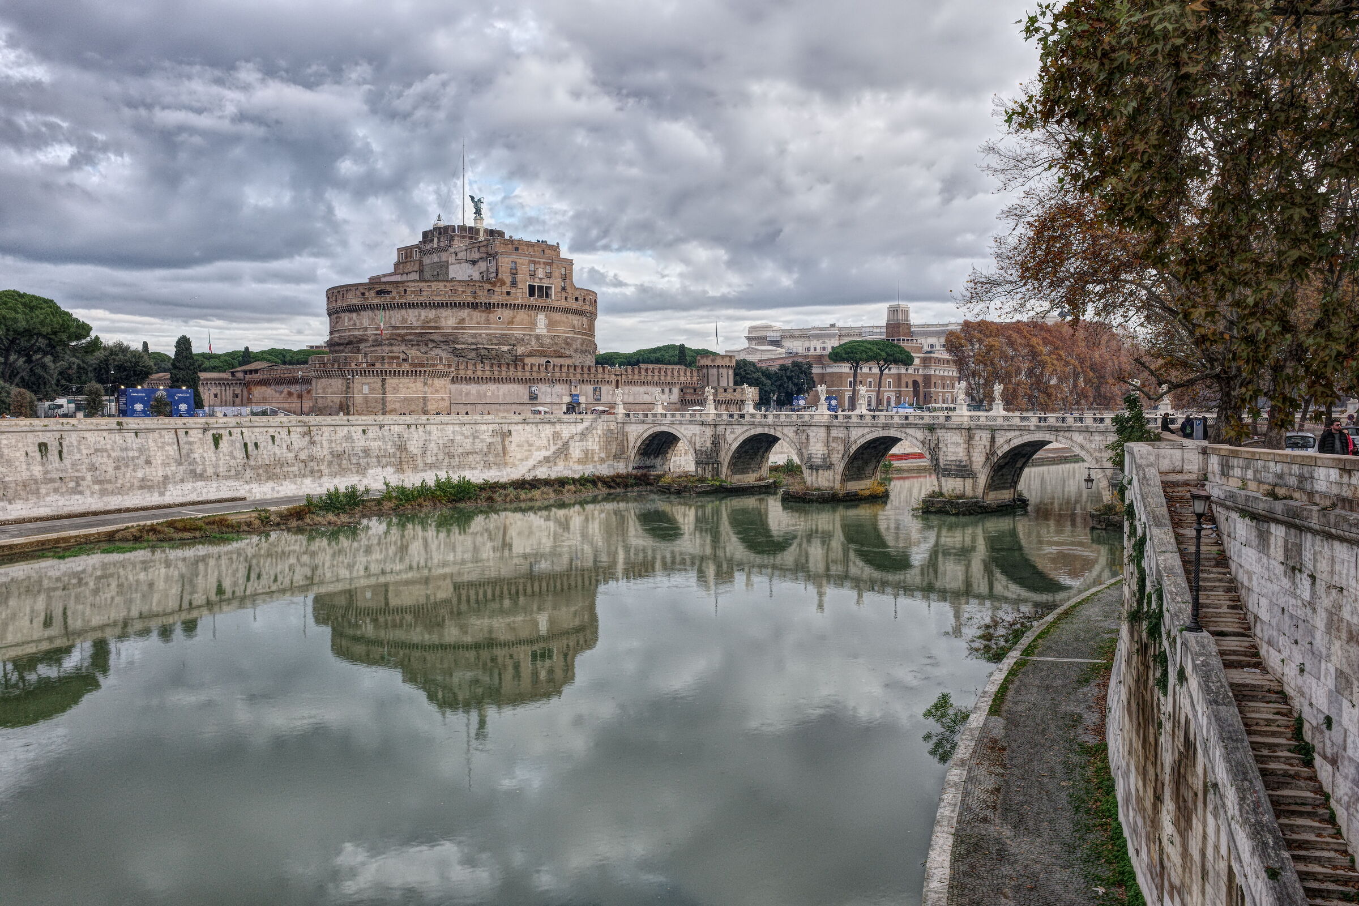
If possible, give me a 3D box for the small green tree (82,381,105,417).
[{"bbox_3d":[-81.437,-6.992,146.846,3.200,6.100,3.200,-1,2,-29],"label":"small green tree"}]

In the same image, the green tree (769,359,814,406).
[{"bbox_3d":[29.885,-16.967,281.581,12.500,16.000,12.500,0,2,6],"label":"green tree"}]

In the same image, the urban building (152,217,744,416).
[{"bbox_3d":[-54.500,-33.150,263.510,110.000,50.000,110.000,-2,3,-44],"label":"urban building"}]

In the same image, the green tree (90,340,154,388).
[{"bbox_3d":[-103.991,-13.522,196.650,12.500,15.600,12.500,-1,2,-28],"label":"green tree"}]

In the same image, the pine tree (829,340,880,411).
[{"bbox_3d":[48.503,-20.042,289.479,15.000,22.000,15.000,0,2,9],"label":"pine tree"}]

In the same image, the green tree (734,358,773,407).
[{"bbox_3d":[19.548,-16.897,279.582,12.000,16.000,12.000,0,2,4],"label":"green tree"}]

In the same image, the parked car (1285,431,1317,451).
[{"bbox_3d":[29.641,-0.252,50.567,1.680,1.550,3.800,1,2,28],"label":"parked car"}]

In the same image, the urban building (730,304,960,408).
[{"bbox_3d":[63.200,-33.570,391.072,82.000,41.000,55.000,0,2,9],"label":"urban building"}]

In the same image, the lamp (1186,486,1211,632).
[{"bbox_3d":[11.483,2.386,23.497,0.460,3.120,0.460,0,2,11],"label":"lamp"}]

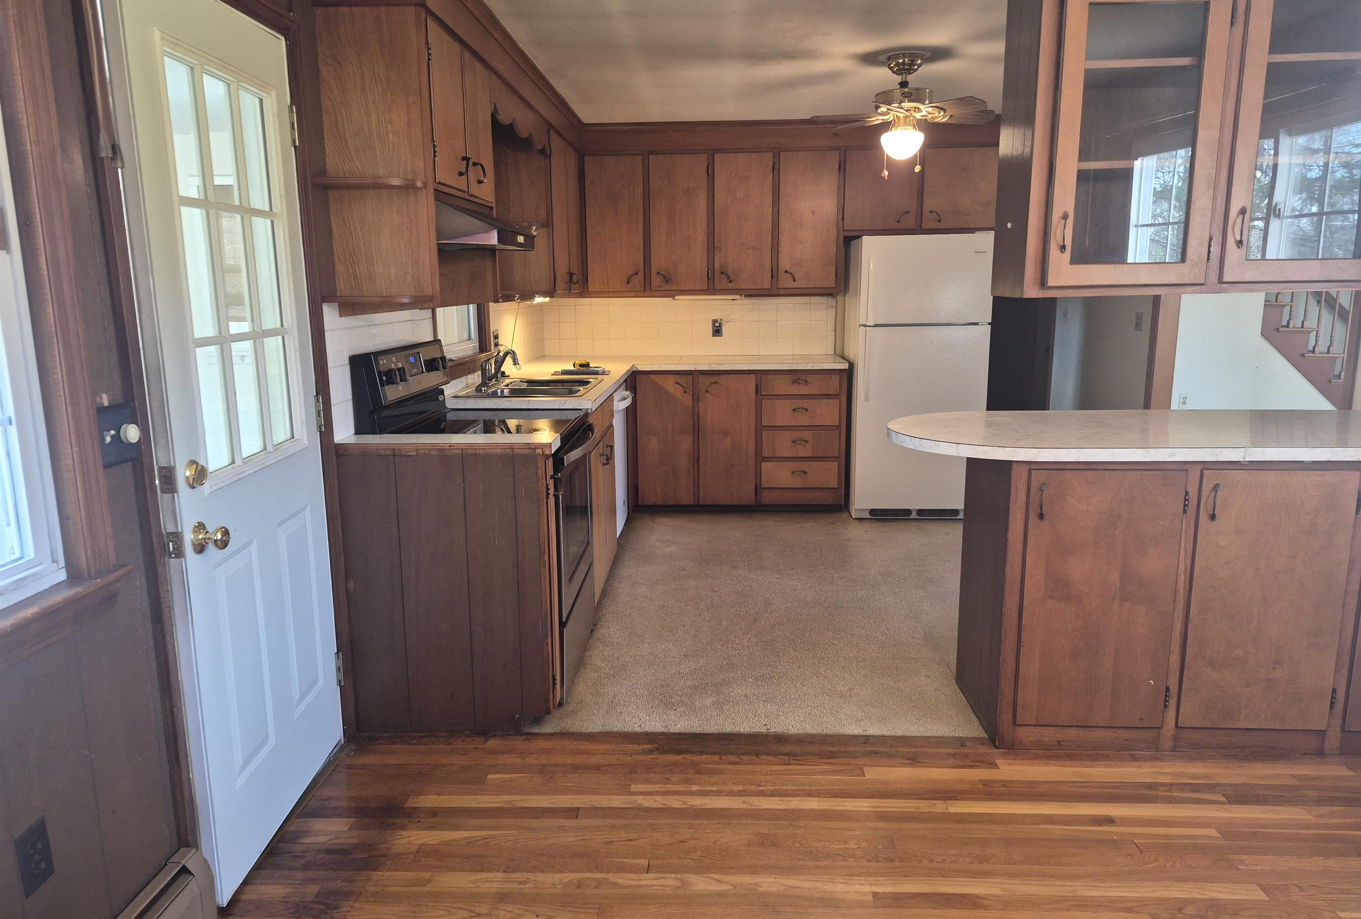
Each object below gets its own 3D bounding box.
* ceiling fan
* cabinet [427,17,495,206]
[{"bbox_3d":[0.968,-1.522,3.919,0.850,0.450,0.850,0,10,3],"label":"ceiling fan"},{"bbox_3d":[-0.868,-1.129,3.056,0.305,0.490,0.750,0,10,3],"label":"cabinet"}]

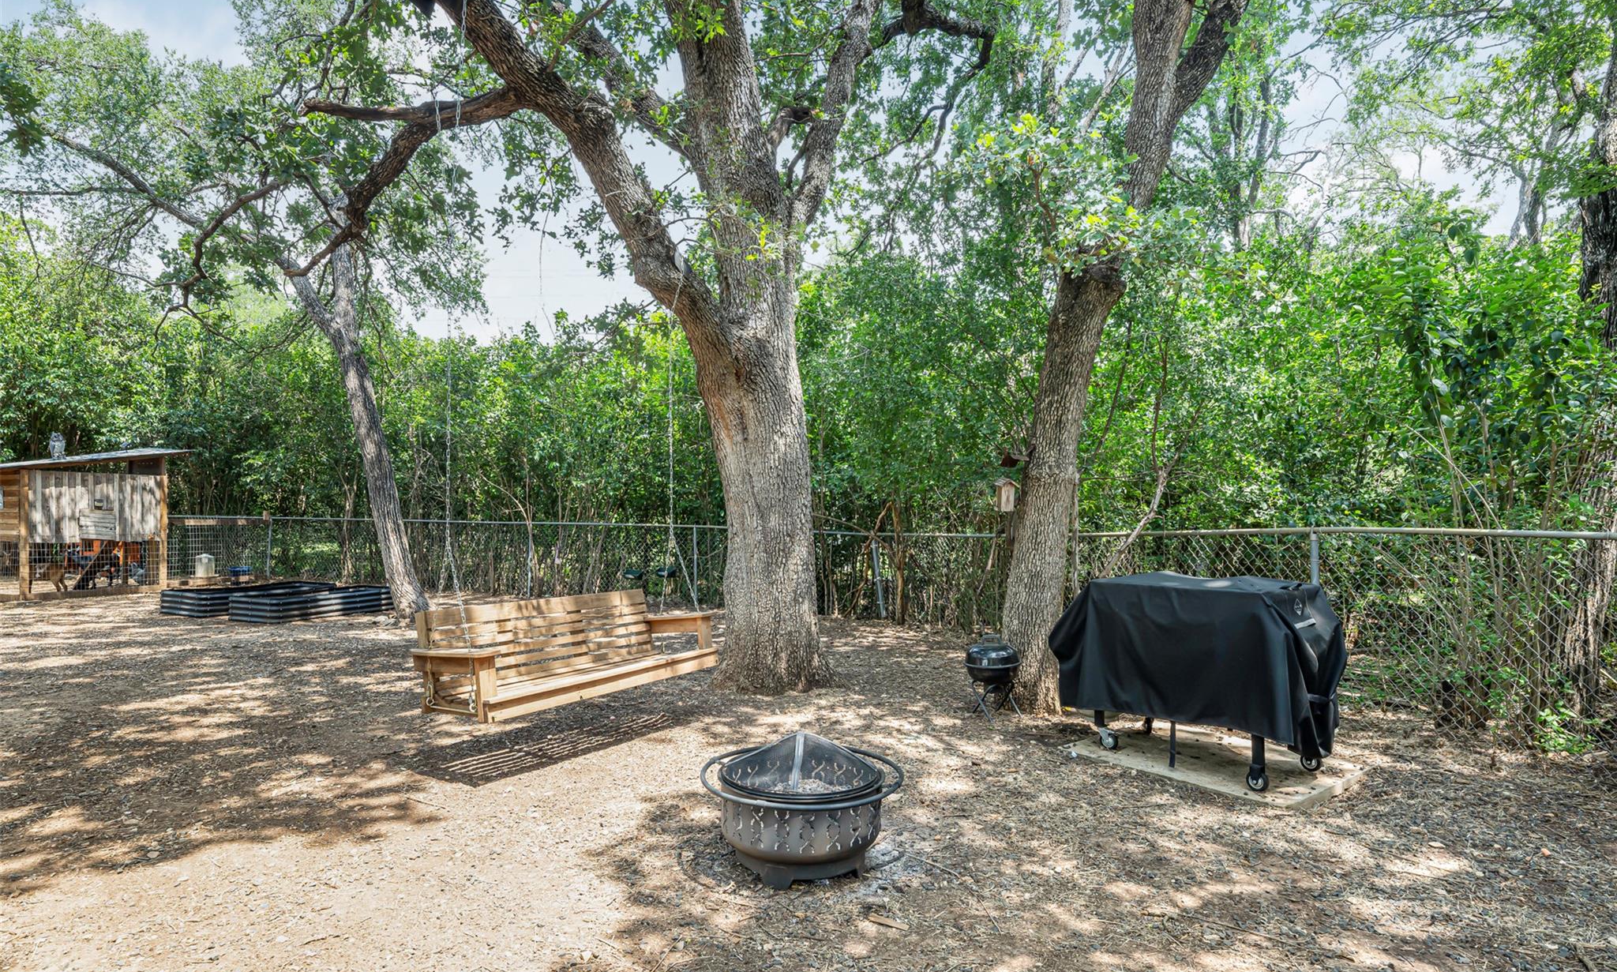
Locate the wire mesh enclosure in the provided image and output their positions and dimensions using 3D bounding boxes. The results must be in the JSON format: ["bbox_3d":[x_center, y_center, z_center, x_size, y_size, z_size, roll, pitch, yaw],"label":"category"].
[{"bbox_3d":[-3.500,1.130,11.800,21.200,1.400,3.900,-1,-2,34],"label":"wire mesh enclosure"}]

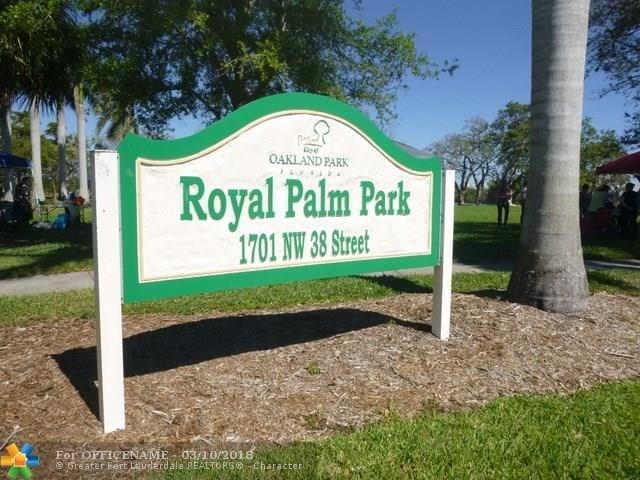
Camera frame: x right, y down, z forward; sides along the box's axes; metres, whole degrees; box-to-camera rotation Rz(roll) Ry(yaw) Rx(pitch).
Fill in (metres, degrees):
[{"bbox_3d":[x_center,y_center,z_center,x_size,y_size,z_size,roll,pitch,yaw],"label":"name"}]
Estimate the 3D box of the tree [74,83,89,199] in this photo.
[{"bbox_3d":[-16.455,-6.562,32.000,0.740,8.465,0.740,1,5,0],"label":"tree"}]

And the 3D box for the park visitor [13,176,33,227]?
[{"bbox_3d":[-9.515,-1.221,14.800,0.420,1.580,0.550,-4,7,-41],"label":"park visitor"}]

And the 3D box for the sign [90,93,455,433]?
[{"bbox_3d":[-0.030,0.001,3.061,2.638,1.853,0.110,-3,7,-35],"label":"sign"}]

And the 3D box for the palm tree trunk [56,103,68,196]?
[{"bbox_3d":[-18.597,-6.302,33.500,0.680,7.730,0.680,1,5,0],"label":"palm tree trunk"}]

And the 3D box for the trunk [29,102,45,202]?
[{"bbox_3d":[-17.442,-5.330,28.500,0.680,6.638,0.680,1,5,0],"label":"trunk"}]

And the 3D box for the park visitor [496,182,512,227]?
[{"bbox_3d":[6.944,-1.333,17.400,0.540,1.652,0.340,-1,5,-17],"label":"park visitor"}]

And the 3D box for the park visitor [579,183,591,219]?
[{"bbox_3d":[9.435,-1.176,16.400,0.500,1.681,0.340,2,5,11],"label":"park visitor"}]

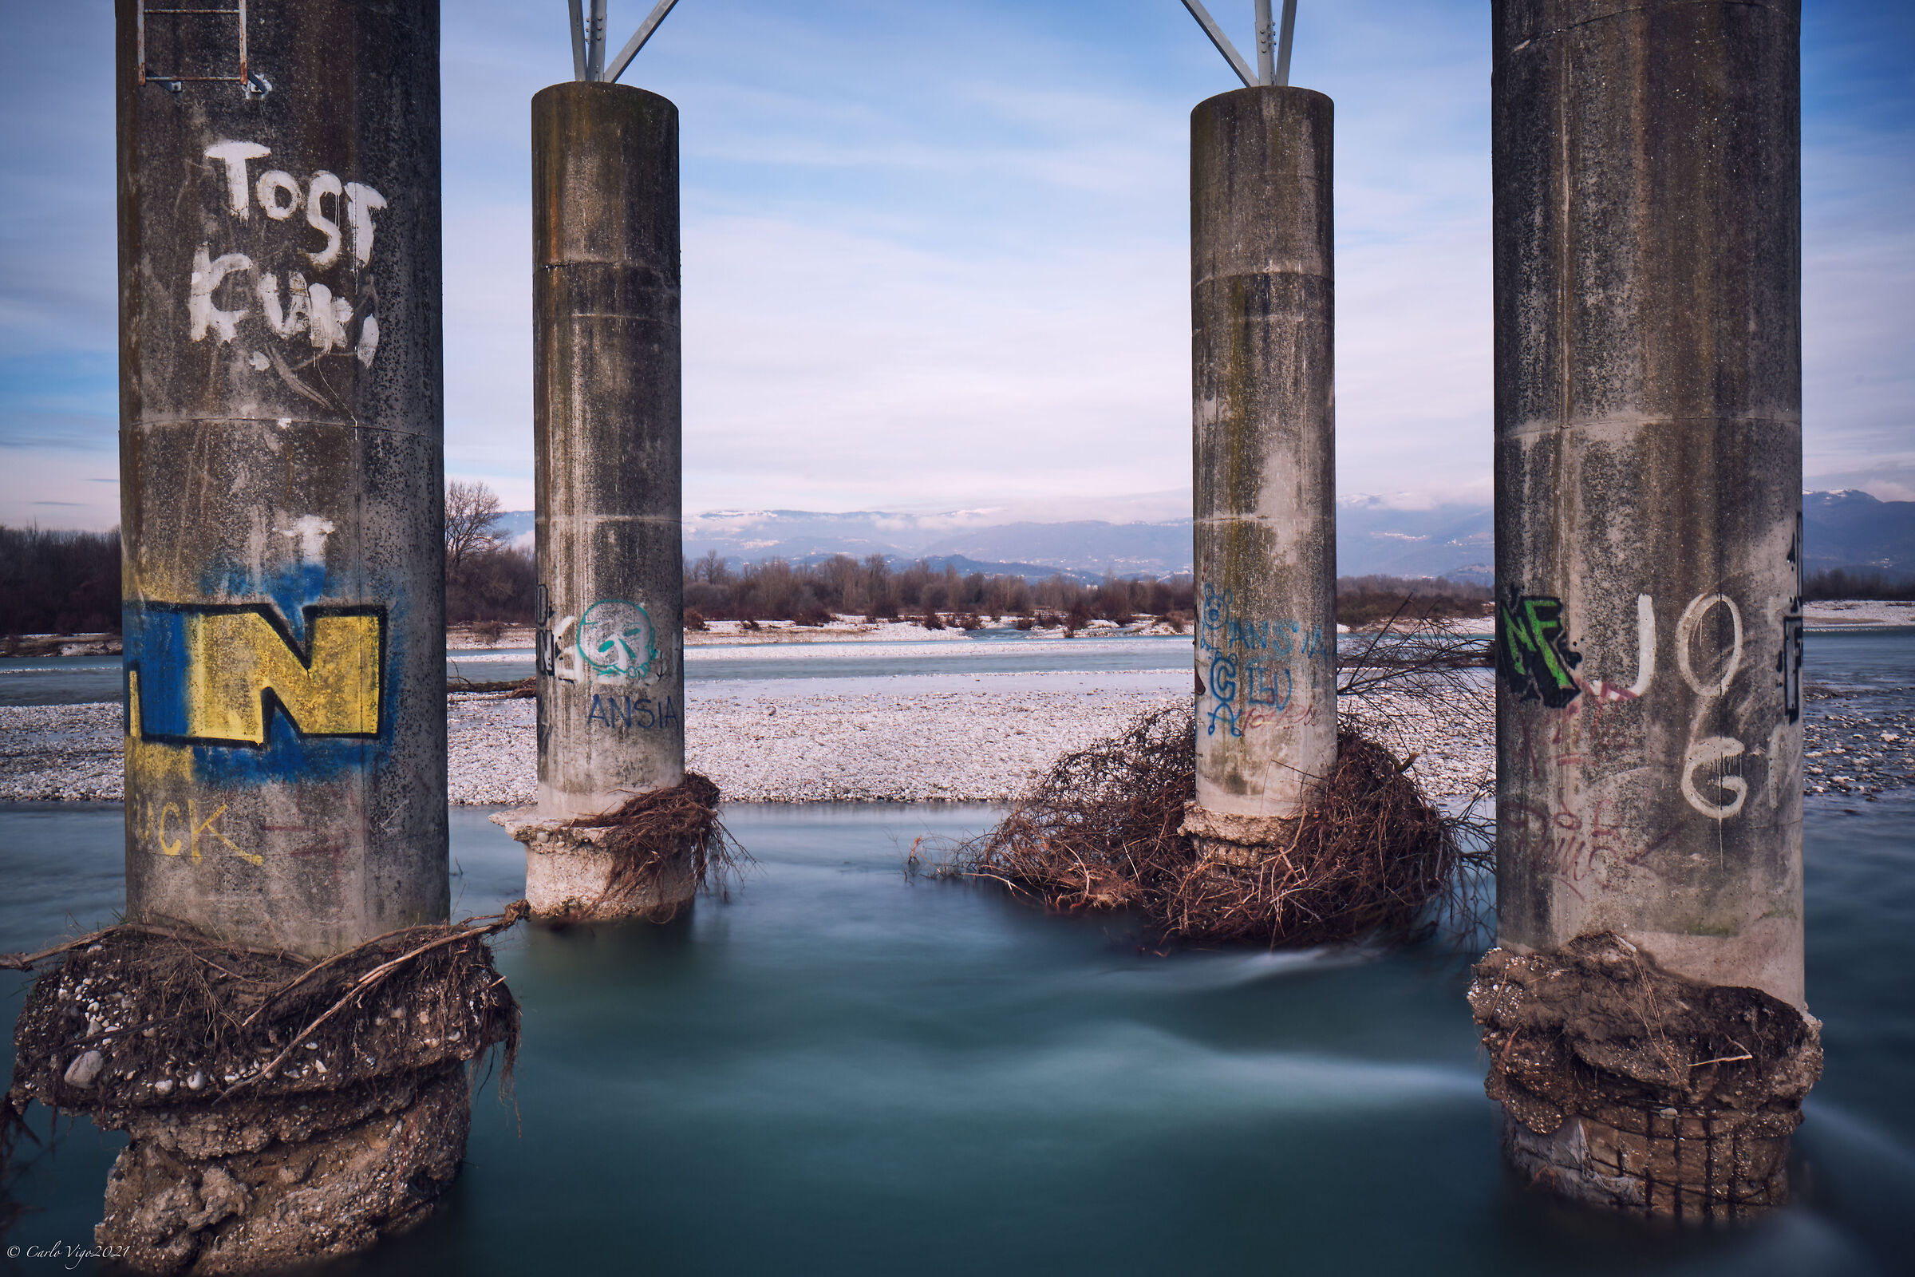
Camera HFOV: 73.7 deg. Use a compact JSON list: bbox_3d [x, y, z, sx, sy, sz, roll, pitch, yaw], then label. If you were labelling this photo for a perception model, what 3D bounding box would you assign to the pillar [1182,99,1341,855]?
[{"bbox_3d":[3.000,-1.540,12.500,1.370,7.100,1.370,0,1,0],"label":"pillar"}]

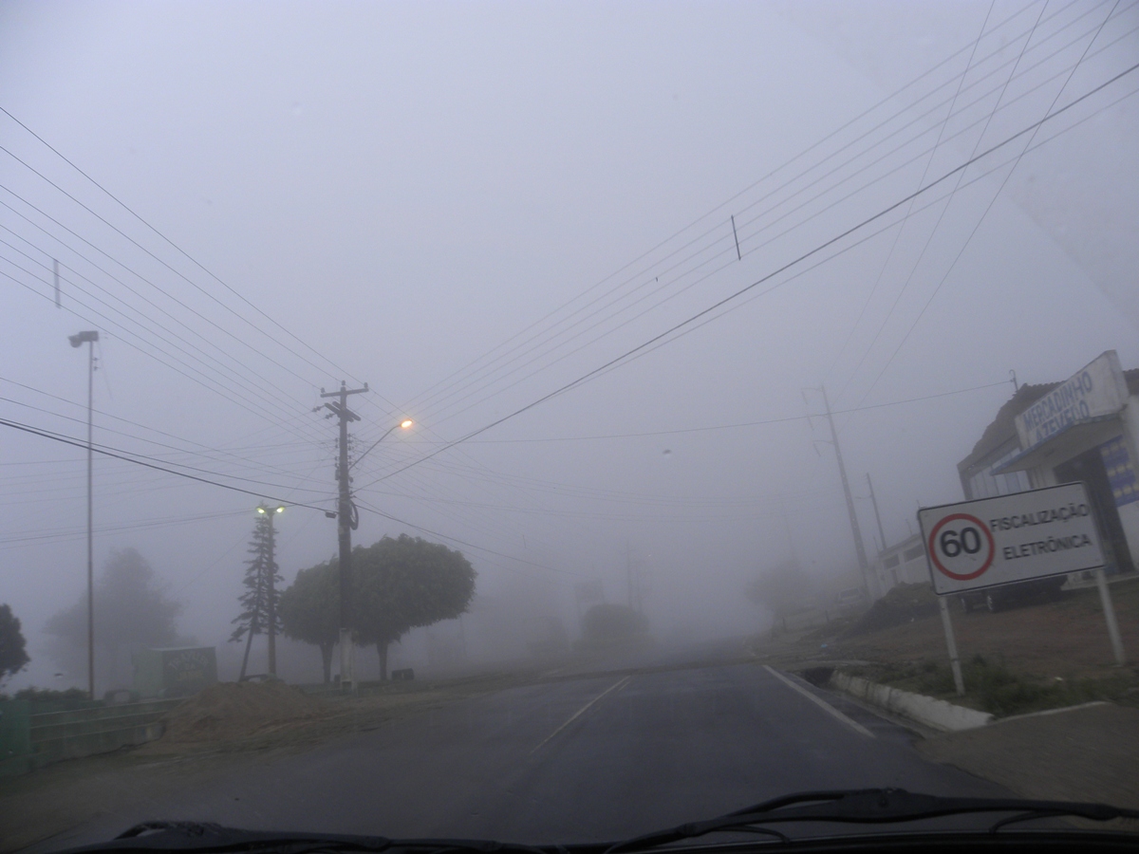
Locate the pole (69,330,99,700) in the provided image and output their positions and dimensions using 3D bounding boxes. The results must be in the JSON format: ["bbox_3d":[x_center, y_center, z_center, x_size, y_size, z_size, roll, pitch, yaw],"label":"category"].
[{"bbox_3d":[-16.955,2.806,30.064,1.000,13.228,0.400,2,-17,-29],"label":"pole"}]

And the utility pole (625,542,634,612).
[{"bbox_3d":[6.130,16.195,86.438,1.300,9.225,0.350,-8,-14,7],"label":"utility pole"}]

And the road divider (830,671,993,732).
[{"bbox_3d":[3.941,3.305,10.677,0.250,0.230,7.000,-8,-14,7],"label":"road divider"}]

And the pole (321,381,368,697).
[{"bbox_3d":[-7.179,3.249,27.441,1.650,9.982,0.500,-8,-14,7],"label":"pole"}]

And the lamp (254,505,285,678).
[{"bbox_3d":[-12.007,6.617,34.543,1.250,7.010,0.400,-1,-15,-19],"label":"lamp"}]

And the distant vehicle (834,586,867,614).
[{"bbox_3d":[16.361,10.238,50.302,1.720,1.500,4.200,-9,-15,11],"label":"distant vehicle"}]

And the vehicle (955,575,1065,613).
[{"bbox_3d":[11.821,4.270,23.180,1.600,1.450,3.850,-9,-15,9],"label":"vehicle"}]

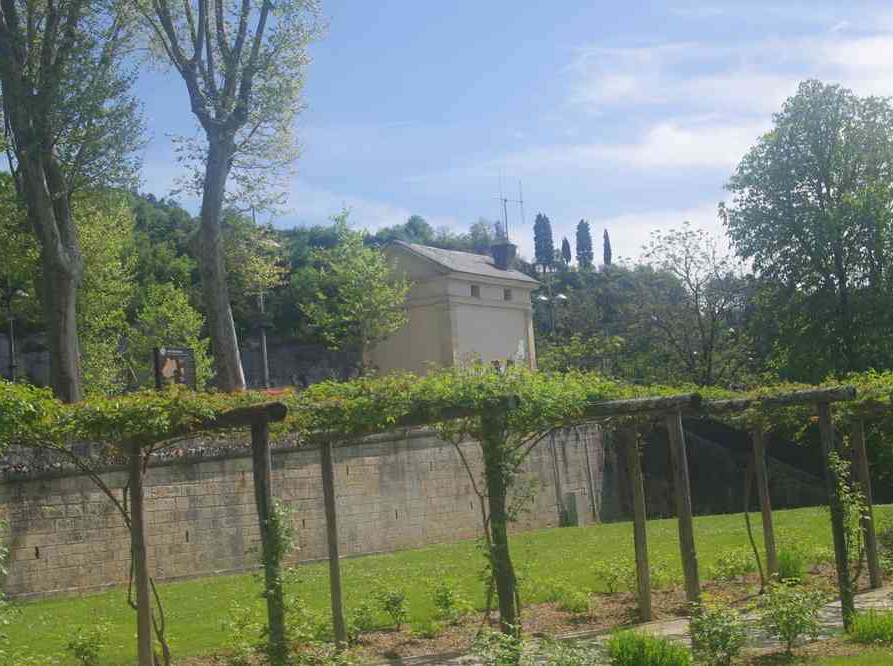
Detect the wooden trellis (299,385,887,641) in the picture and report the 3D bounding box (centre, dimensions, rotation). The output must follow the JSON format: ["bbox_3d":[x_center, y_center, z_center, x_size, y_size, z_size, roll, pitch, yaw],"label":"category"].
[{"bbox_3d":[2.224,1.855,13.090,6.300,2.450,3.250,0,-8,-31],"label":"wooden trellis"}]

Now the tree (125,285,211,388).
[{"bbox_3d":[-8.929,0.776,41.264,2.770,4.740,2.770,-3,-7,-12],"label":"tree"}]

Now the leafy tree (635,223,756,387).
[{"bbox_3d":[9.243,-0.935,47.343,4.330,6.558,4.330,-6,-7,11],"label":"leafy tree"}]

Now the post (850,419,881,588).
[{"bbox_3d":[5.309,2.100,16.120,0.150,2.200,0.150,0,-8,-31],"label":"post"}]

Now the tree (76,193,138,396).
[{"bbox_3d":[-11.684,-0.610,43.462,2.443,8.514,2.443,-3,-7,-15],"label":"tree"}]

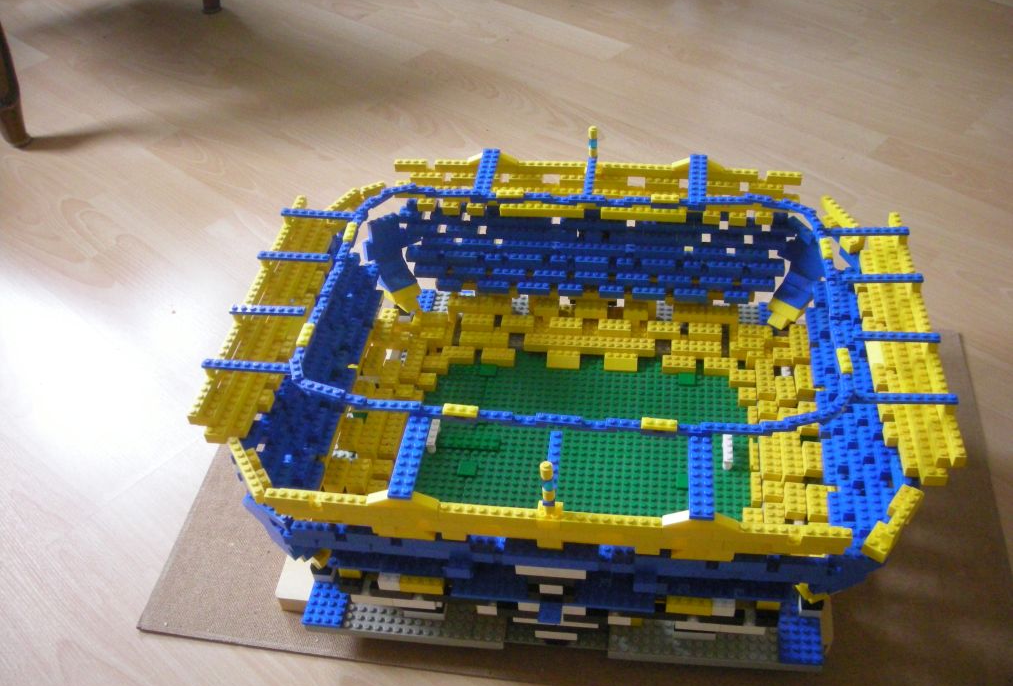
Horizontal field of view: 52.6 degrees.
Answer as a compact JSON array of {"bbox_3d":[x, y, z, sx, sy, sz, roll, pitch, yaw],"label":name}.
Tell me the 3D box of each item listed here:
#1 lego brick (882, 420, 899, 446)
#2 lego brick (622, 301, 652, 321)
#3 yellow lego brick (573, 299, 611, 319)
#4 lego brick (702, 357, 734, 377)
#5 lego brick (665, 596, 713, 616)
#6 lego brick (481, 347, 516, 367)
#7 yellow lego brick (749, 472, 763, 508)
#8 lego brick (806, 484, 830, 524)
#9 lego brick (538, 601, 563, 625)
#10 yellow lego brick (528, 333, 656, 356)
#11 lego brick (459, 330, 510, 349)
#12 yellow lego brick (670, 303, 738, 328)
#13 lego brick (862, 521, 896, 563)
[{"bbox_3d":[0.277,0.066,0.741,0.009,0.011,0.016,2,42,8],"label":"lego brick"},{"bbox_3d":[0.127,-0.028,1.001,0.024,0.011,0.016,2,42,8],"label":"lego brick"},{"bbox_3d":[0.084,-0.034,1.004,0.032,0.011,0.016,2,42,8],"label":"yellow lego brick"},{"bbox_3d":[0.204,0.022,0.975,0.032,0.011,0.016,2,42,8],"label":"lego brick"},{"bbox_3d":[0.127,0.180,0.715,0.032,0.011,0.015,2,42,8],"label":"lego brick"},{"bbox_3d":[-0.007,0.014,1.007,0.032,0.011,0.016,2,42,8],"label":"lego brick"},{"bbox_3d":[0.208,0.122,0.853,0.009,0.011,0.032,2,42,8],"label":"yellow lego brick"},{"bbox_3d":[0.247,0.126,0.811,0.016,0.011,0.032,2,42,8],"label":"lego brick"},{"bbox_3d":[0.031,0.189,0.716,0.016,0.011,0.016,2,42,8],"label":"lego brick"},{"bbox_3d":[0.082,0.002,0.993,0.128,0.011,0.016,2,42,8],"label":"yellow lego brick"},{"bbox_3d":[-0.020,-0.002,1.014,0.048,0.011,0.016,2,42,8],"label":"lego brick"},{"bbox_3d":[0.194,-0.029,0.994,0.064,0.011,0.016,2,42,8],"label":"yellow lego brick"},{"bbox_3d":[0.242,0.127,0.660,0.016,0.011,0.024,25,50,30],"label":"lego brick"}]

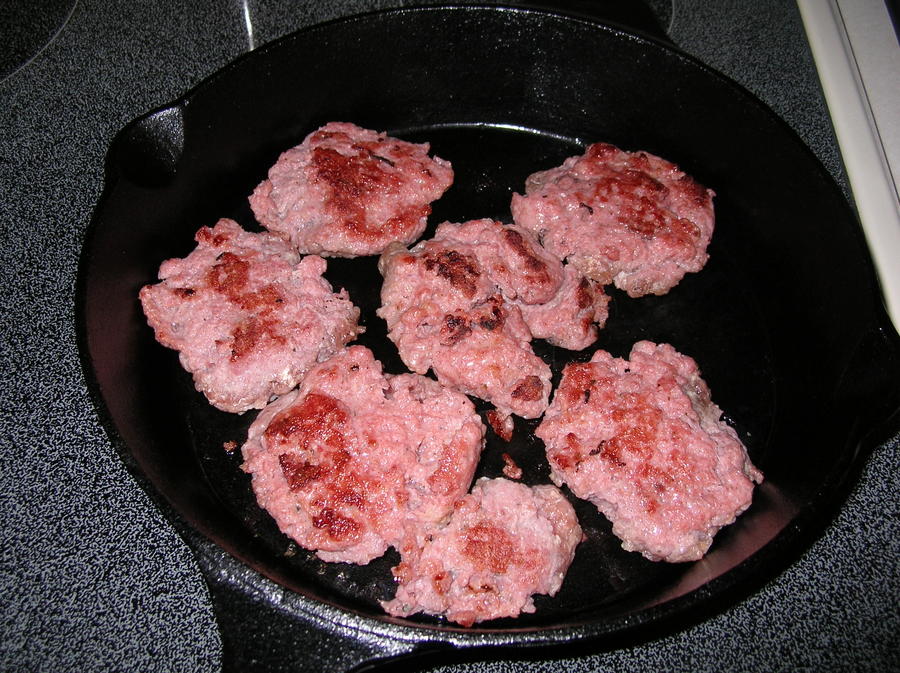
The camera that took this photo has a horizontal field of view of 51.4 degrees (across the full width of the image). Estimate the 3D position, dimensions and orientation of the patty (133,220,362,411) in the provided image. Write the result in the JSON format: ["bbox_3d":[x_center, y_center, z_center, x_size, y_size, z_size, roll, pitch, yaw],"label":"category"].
[{"bbox_3d":[-0.086,-0.015,0.398,0.078,0.016,0.096,-35,63,-23],"label":"patty"}]

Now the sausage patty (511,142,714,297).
[{"bbox_3d":[0.081,-0.056,0.431,0.086,0.015,0.088,1,55,-1],"label":"sausage patty"}]

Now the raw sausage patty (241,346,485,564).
[{"bbox_3d":[-0.033,0.043,0.359,0.083,0.015,0.084,1,55,-1],"label":"raw sausage patty"}]

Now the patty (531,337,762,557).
[{"bbox_3d":[0.079,0.041,0.364,0.082,0.015,0.086,-36,63,-23],"label":"patty"}]

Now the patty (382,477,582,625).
[{"bbox_3d":[0.014,0.076,0.338,0.067,0.014,0.057,7,55,3],"label":"patty"}]

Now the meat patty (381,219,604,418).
[{"bbox_3d":[0.015,-0.016,0.401,0.100,0.017,0.092,30,60,18],"label":"meat patty"}]

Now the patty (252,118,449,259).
[{"bbox_3d":[-0.046,-0.068,0.436,0.081,0.016,0.084,1,55,-1],"label":"patty"}]

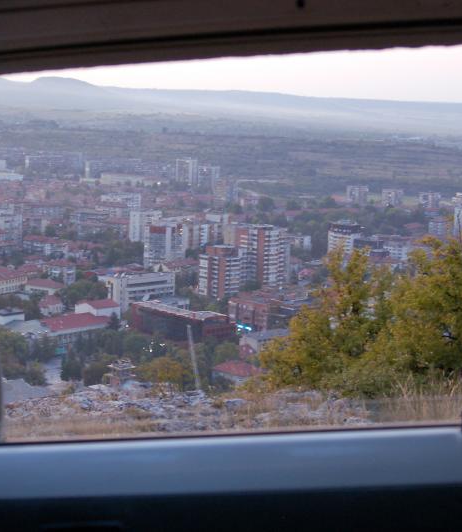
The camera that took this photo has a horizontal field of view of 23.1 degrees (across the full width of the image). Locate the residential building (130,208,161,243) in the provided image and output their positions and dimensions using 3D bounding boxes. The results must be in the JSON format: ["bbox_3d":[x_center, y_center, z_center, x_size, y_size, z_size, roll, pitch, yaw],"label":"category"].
[{"bbox_3d":[-65.454,-30.802,872.000,11.000,25.000,21.000,10,12,43],"label":"residential building"}]

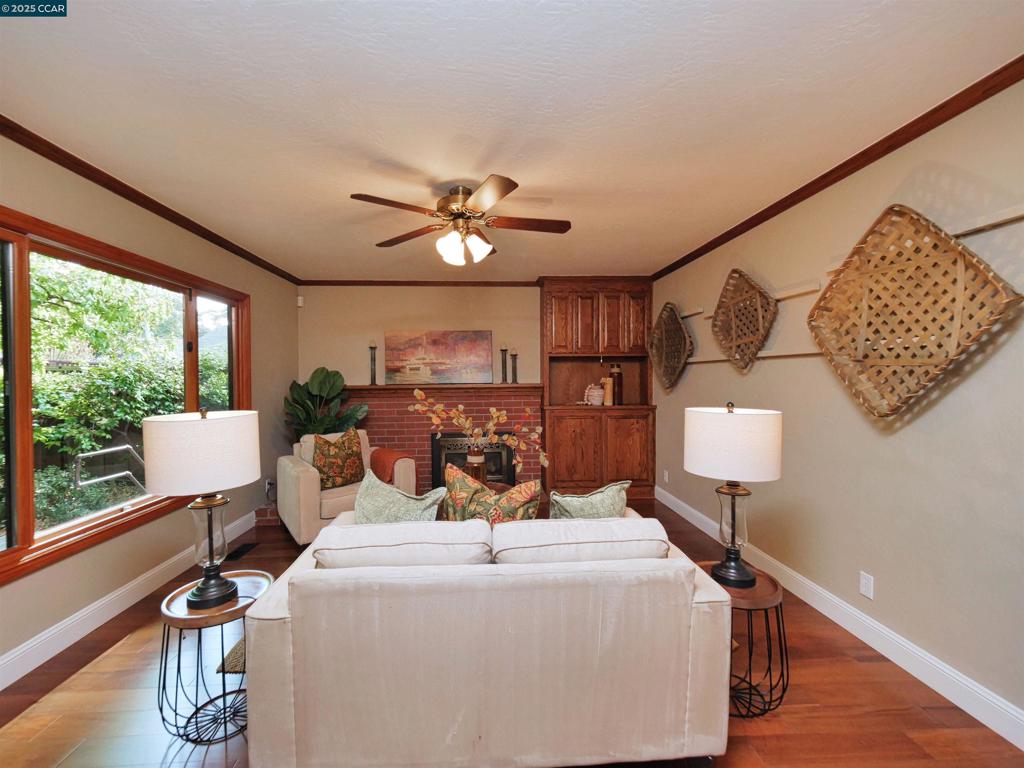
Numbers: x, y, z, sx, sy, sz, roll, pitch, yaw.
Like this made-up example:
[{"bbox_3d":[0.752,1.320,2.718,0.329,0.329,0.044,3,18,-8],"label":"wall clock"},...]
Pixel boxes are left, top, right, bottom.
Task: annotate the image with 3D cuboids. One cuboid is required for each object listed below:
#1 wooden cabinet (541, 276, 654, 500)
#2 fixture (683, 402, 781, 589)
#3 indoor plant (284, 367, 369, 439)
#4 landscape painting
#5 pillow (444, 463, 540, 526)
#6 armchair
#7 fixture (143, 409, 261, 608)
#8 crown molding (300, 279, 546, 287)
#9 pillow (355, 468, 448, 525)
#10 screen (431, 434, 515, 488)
[{"bbox_3d":[0.949,0.041,4.686,1.200,2.440,0.400,0,1,-4],"label":"wooden cabinet"},{"bbox_3d":[0.925,0.449,1.741,0.362,0.740,0.362,0,1,-4],"label":"fixture"},{"bbox_3d":[-1.859,0.455,4.176,0.780,1.280,0.700,0,1,-4],"label":"indoor plant"},{"bbox_3d":[-0.819,-0.296,4.679,1.203,0.603,0.045,0,1,-4],"label":"landscape painting"},{"bbox_3d":[-0.091,0.597,1.854,0.450,0.450,0.170,0,1,-4],"label":"pillow"},{"bbox_3d":[-1.505,0.863,3.749,0.930,0.830,0.890,-1,1,-39],"label":"armchair"},{"bbox_3d":[-1.167,0.458,1.593,0.365,0.740,0.365,0,1,-4],"label":"fixture"},{"bbox_3d":[-1.027,-1.139,4.680,2.700,0.066,0.050,0,1,-4],"label":"crown molding"},{"bbox_3d":[-0.485,0.613,1.835,0.430,0.440,0.170,0,1,1],"label":"pillow"},{"bbox_3d":[-0.428,0.863,4.619,0.937,0.624,0.070,0,1,-4],"label":"screen"}]

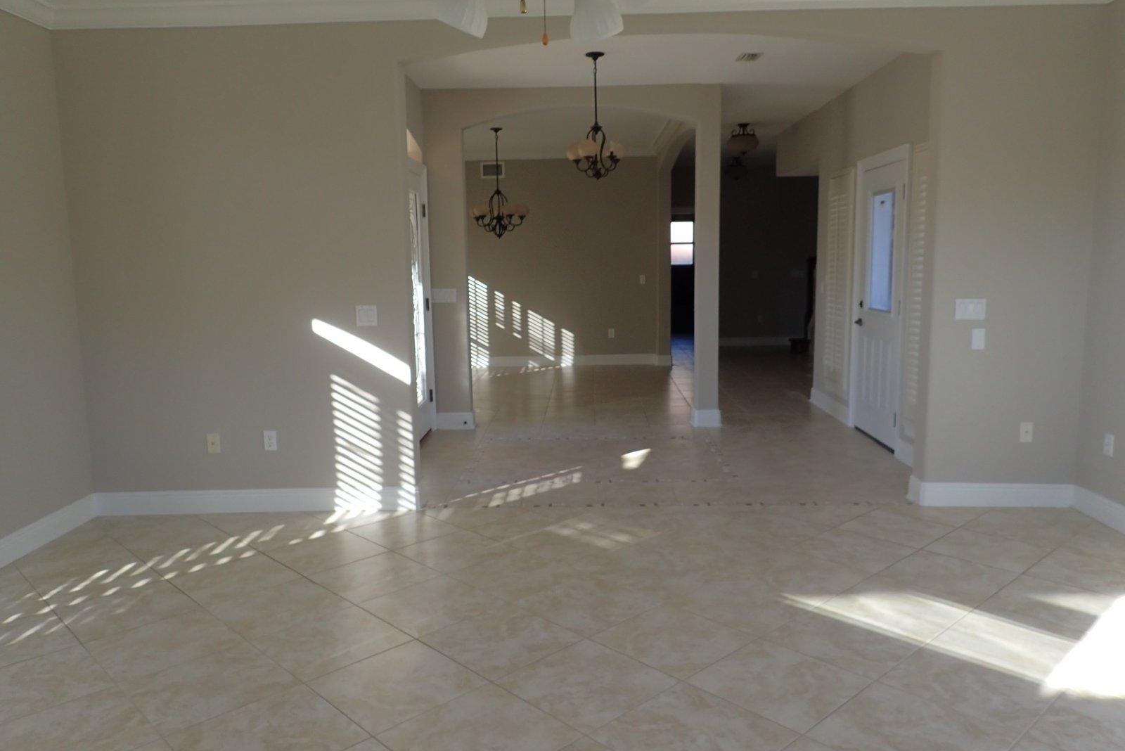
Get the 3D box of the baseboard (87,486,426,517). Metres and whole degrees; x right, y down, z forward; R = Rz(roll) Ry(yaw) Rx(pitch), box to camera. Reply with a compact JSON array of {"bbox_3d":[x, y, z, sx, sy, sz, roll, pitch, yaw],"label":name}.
[{"bbox_3d":[-1.737,0.715,4.625,1.845,0.135,0.018,-1,8,2],"label":"baseboard"}]

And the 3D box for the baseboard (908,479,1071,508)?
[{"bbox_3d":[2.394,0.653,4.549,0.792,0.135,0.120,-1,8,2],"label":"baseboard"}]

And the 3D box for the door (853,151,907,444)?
[{"bbox_3d":[2.362,-0.553,6.087,0.060,2.100,1.014,-1,8,2],"label":"door"}]

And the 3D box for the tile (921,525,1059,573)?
[{"bbox_3d":[2.039,0.826,3.899,0.450,0.010,0.450,-9,11,-43],"label":"tile"}]

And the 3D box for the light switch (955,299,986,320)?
[{"bbox_3d":[2.199,-0.356,4.375,0.165,0.115,0.010,-1,8,2],"label":"light switch"}]

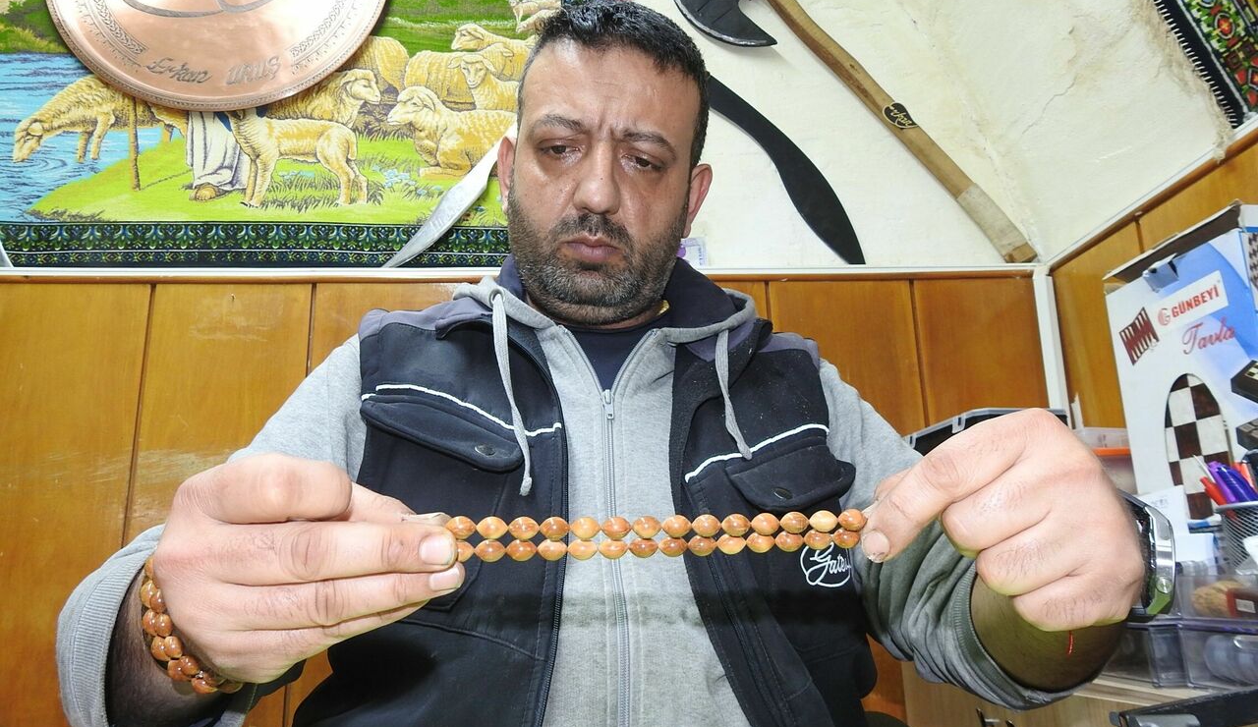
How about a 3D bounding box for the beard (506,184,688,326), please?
[{"bbox_3d":[-0.025,-0.089,0.705,0.150,0.115,0.105,7,5,-2],"label":"beard"}]

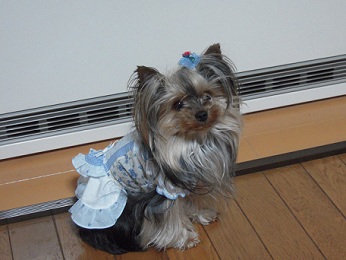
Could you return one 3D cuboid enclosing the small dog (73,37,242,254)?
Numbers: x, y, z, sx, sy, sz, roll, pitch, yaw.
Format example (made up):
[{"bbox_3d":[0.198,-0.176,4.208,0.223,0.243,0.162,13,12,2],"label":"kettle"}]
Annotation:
[{"bbox_3d":[-0.036,0.028,0.865,0.223,0.317,0.159,11,36,17],"label":"small dog"}]

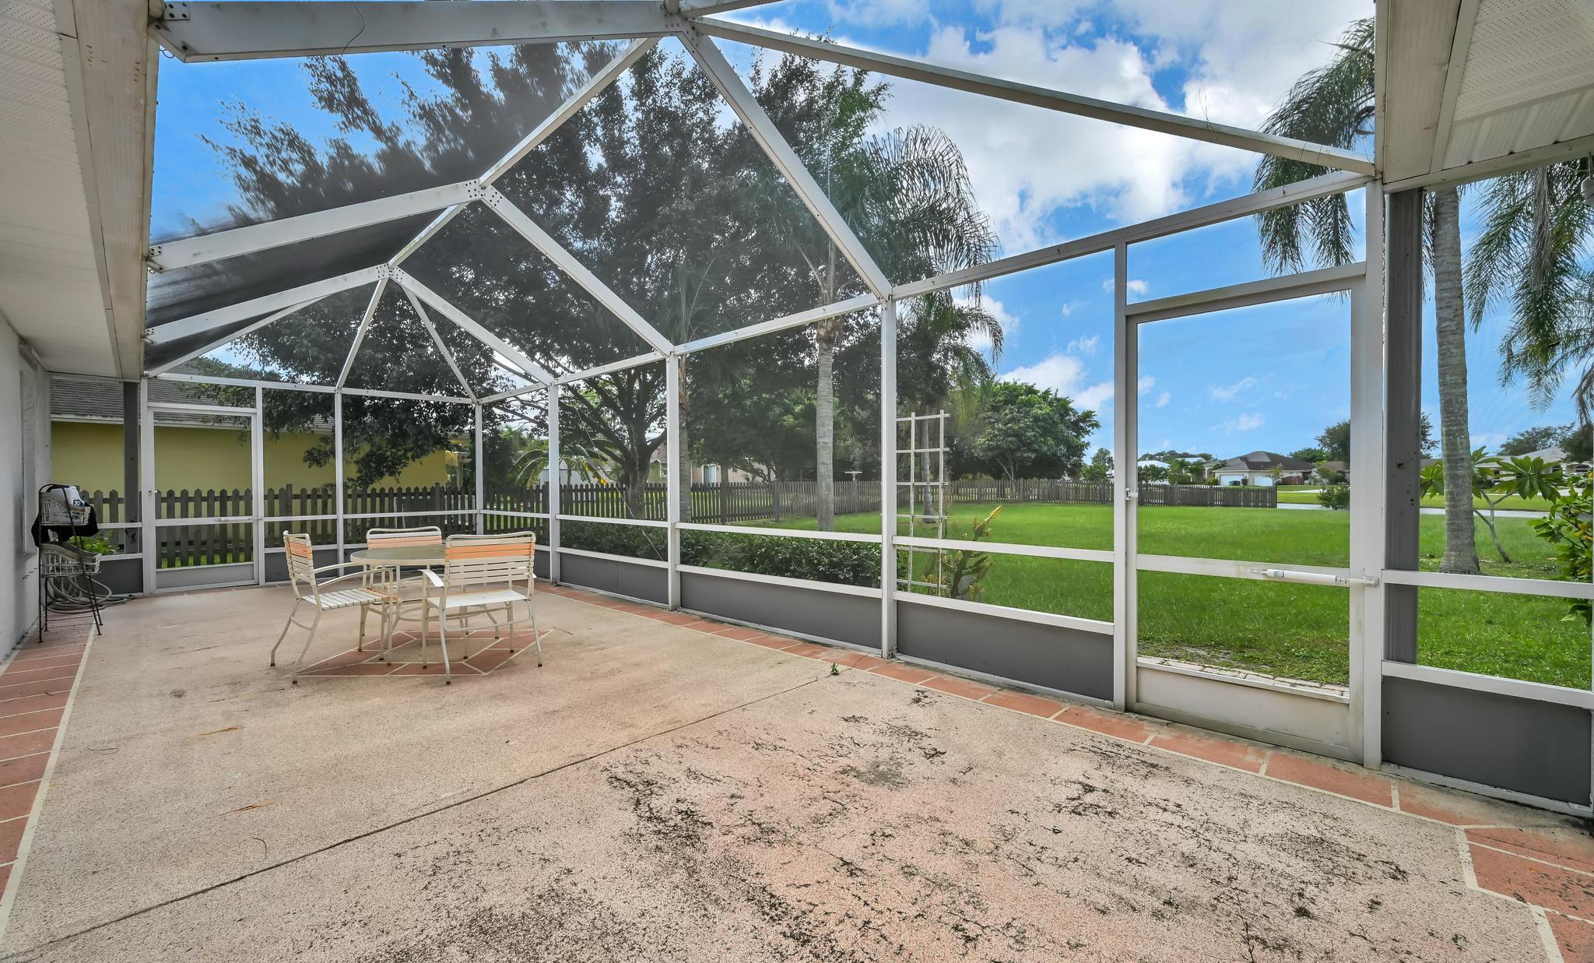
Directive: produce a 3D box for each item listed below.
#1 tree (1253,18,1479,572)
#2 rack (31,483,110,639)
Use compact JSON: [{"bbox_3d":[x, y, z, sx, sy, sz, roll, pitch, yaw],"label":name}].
[{"bbox_3d":[9.050,-2.750,8.640,5.000,8.000,5.000,0,0,-44],"label":"tree"},{"bbox_3d":[-5.854,0.625,5.025,0.550,1.210,0.390,0,0,43],"label":"rack"}]

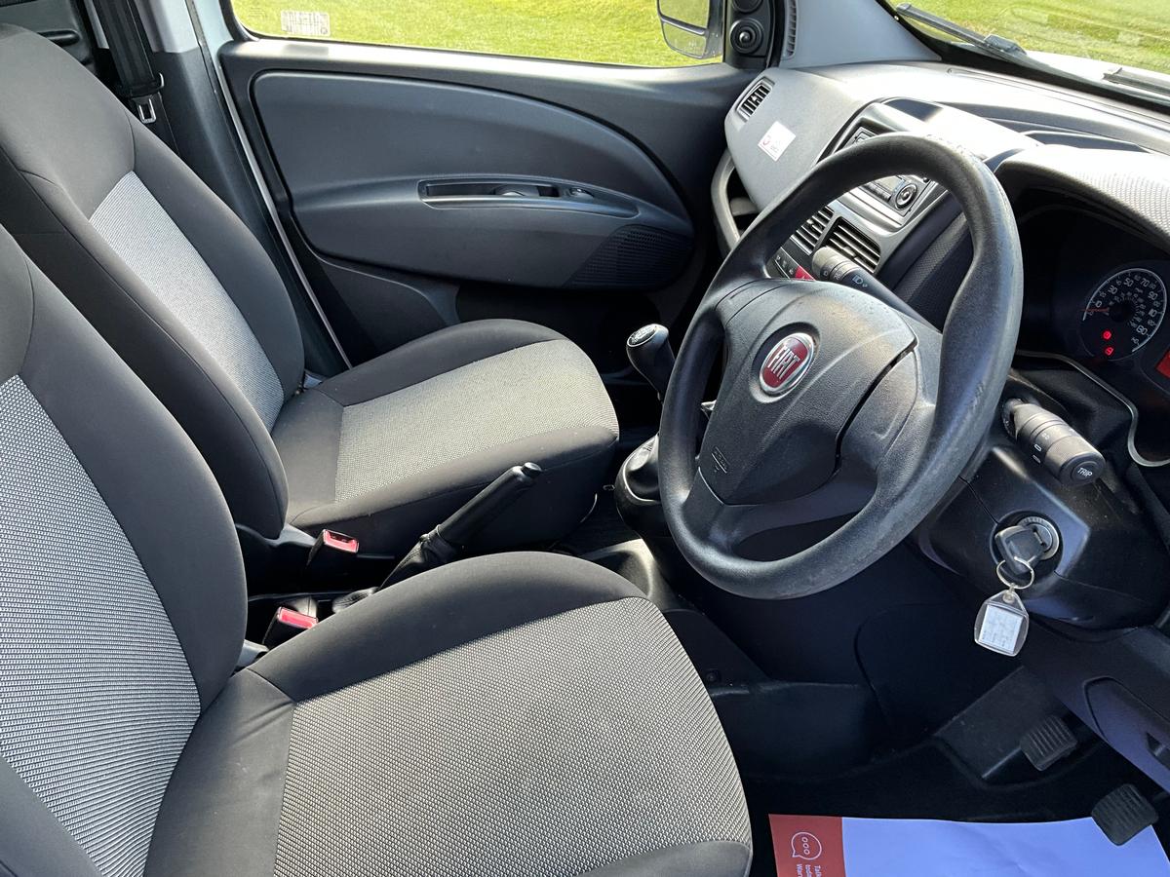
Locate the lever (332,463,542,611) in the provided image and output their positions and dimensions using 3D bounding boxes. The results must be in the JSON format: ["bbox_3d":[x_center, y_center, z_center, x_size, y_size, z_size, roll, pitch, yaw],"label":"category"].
[{"bbox_3d":[-0.178,0.134,1.219,0.314,0.068,0.055,-36,32,6],"label":"lever"}]

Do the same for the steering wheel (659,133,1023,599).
[{"bbox_3d":[0.197,-0.053,0.787,0.100,0.380,0.380,20,21,-25],"label":"steering wheel"}]

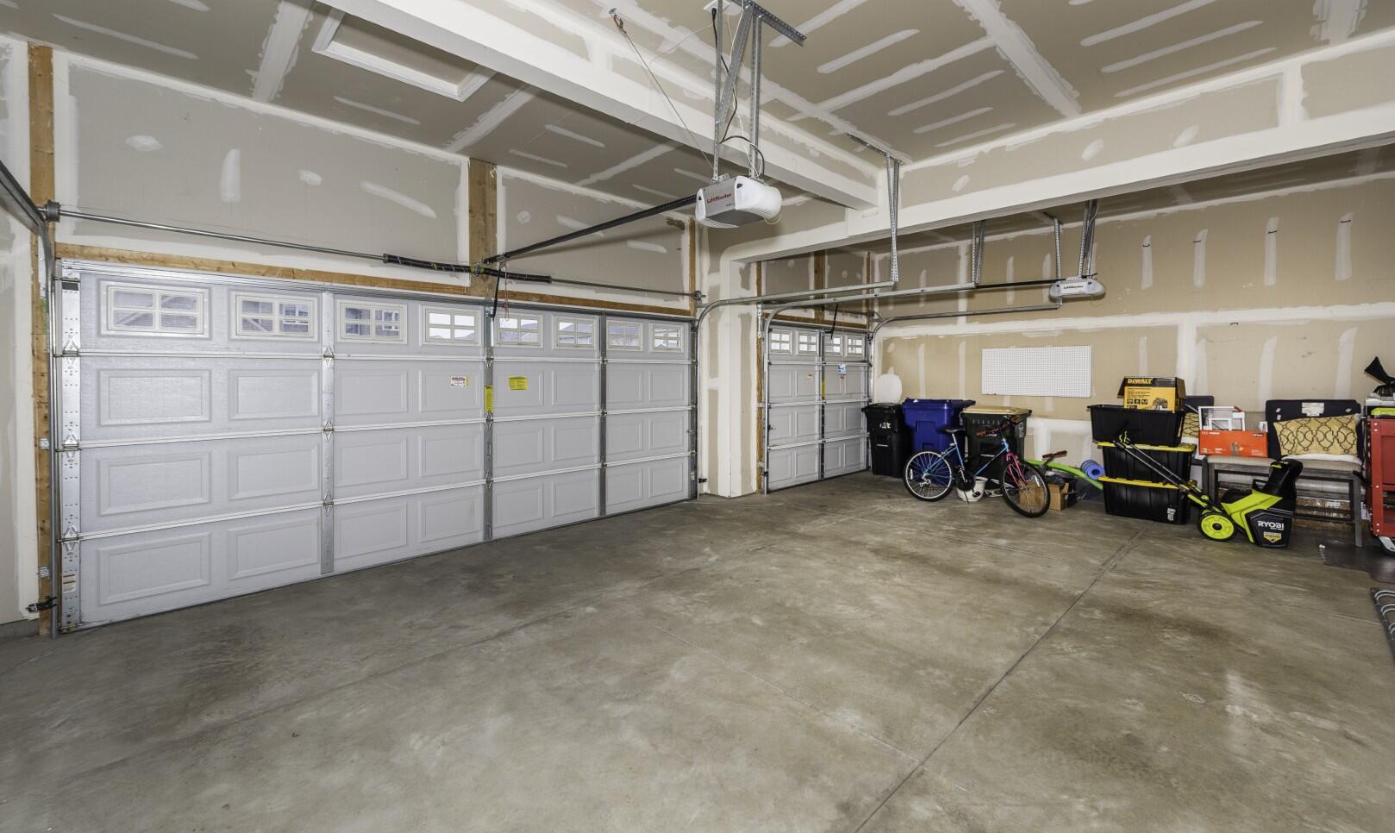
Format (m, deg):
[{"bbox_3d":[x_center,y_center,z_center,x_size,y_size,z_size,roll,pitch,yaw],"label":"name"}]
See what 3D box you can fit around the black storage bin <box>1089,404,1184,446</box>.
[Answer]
[{"bbox_3d":[4.537,0.090,5.601,0.510,0.370,0.750,-4,6,-43],"label":"black storage bin"}]

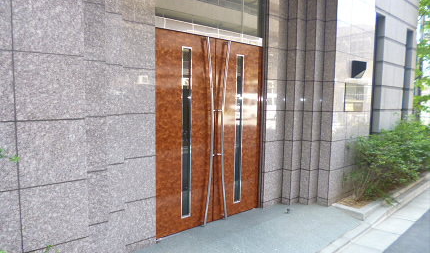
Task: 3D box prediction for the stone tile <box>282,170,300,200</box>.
[{"bbox_3d":[1.164,0.864,4.550,0.225,0.436,0.156,-3,7,-39],"label":"stone tile"}]

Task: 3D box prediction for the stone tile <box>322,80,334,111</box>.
[{"bbox_3d":[1.683,-0.434,4.410,0.035,0.438,0.181,-3,6,-39],"label":"stone tile"}]

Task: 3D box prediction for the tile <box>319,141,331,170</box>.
[{"bbox_3d":[1.658,0.436,4.480,0.035,0.436,0.181,-3,7,-39],"label":"tile"}]

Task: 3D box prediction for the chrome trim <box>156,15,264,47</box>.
[{"bbox_3d":[-0.011,-1.116,3.611,1.659,0.112,0.080,-3,7,-39],"label":"chrome trim"}]

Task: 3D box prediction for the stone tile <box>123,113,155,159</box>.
[{"bbox_3d":[-0.769,0.095,2.990,0.380,0.436,0.035,-3,7,-39],"label":"stone tile"}]

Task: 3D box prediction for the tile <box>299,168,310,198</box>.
[{"bbox_3d":[1.371,0.871,4.505,0.035,0.438,0.157,-3,6,-39],"label":"tile"}]

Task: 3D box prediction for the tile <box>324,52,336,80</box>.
[{"bbox_3d":[1.690,-0.871,4.372,0.035,0.438,0.181,-3,6,-39],"label":"tile"}]

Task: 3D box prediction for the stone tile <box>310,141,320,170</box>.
[{"bbox_3d":[1.496,0.435,4.484,0.238,0.438,0.035,-3,6,-39],"label":"stone tile"}]

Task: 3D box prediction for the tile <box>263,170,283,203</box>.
[{"bbox_3d":[0.852,0.871,4.416,0.428,0.436,0.035,-3,7,-39],"label":"tile"}]

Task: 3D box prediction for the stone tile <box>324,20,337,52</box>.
[{"bbox_3d":[1.697,-1.307,4.335,0.035,0.438,0.181,-3,6,-39],"label":"stone tile"}]

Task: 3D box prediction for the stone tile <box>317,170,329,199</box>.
[{"bbox_3d":[1.663,0.874,4.523,0.035,0.438,0.181,-3,6,-39],"label":"stone tile"}]

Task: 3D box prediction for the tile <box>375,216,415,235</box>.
[{"bbox_3d":[2.371,1.334,3.943,0.623,0.060,0.286,-3,7,-41],"label":"tile"}]

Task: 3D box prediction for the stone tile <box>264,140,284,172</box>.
[{"bbox_3d":[0.859,0.433,4.375,0.428,0.436,0.035,-3,7,-39],"label":"stone tile"}]

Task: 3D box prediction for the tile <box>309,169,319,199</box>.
[{"bbox_3d":[1.489,0.872,4.521,0.238,0.438,0.035,-3,6,-39],"label":"tile"}]

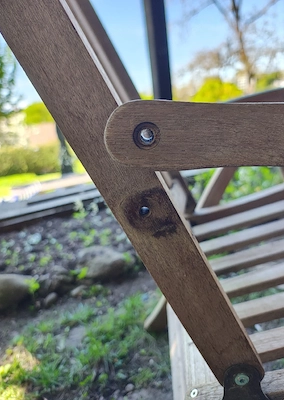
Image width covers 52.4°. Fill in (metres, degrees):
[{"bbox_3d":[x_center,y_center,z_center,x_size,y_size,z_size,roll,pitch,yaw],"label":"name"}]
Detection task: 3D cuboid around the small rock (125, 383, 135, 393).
[{"bbox_3d":[-0.029,0.441,0.680,0.023,0.017,0.022,-5,16,0],"label":"small rock"}]

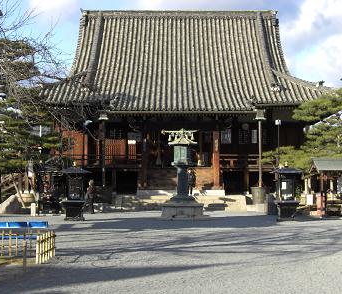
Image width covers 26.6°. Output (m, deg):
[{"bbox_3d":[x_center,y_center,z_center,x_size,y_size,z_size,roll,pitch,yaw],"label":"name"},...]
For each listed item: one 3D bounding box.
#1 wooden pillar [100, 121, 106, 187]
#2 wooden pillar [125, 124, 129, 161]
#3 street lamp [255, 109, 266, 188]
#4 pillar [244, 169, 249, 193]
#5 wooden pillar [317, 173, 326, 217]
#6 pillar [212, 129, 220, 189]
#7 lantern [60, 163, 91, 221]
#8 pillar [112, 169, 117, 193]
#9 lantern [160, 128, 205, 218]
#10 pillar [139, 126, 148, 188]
[{"bbox_3d":[-3.284,0.290,35.000,0.260,3.235,0.260,0,-3,0],"label":"wooden pillar"},{"bbox_3d":[-2.417,-0.193,40.000,0.240,2.097,0.240,0,-3,0],"label":"wooden pillar"},{"bbox_3d":[4.124,0.081,33.400,0.450,3.617,0.420,0,-3,0],"label":"street lamp"},{"bbox_3d":[3.958,1.756,38.000,0.260,1.258,0.260,0,-3,0],"label":"pillar"},{"bbox_3d":[6.437,2.042,31.000,0.340,1.903,0.340,0,-3,0],"label":"wooden pillar"},{"bbox_3d":[2.235,0.603,36.000,0.340,2.945,0.340,0,-3,0],"label":"pillar"},{"bbox_3d":[-3.747,1.746,28.500,1.220,2.273,1.150,0,-3,0],"label":"lantern"},{"bbox_3d":[-2.962,1.756,38.000,0.260,1.258,0.260,0,-3,0],"label":"pillar"},{"bbox_3d":[0.511,1.118,31.400,1.950,3.812,1.900,0,-3,0],"label":"lantern"},{"bbox_3d":[-1.341,0.430,36.000,0.340,3.293,0.340,0,-3,0],"label":"pillar"}]

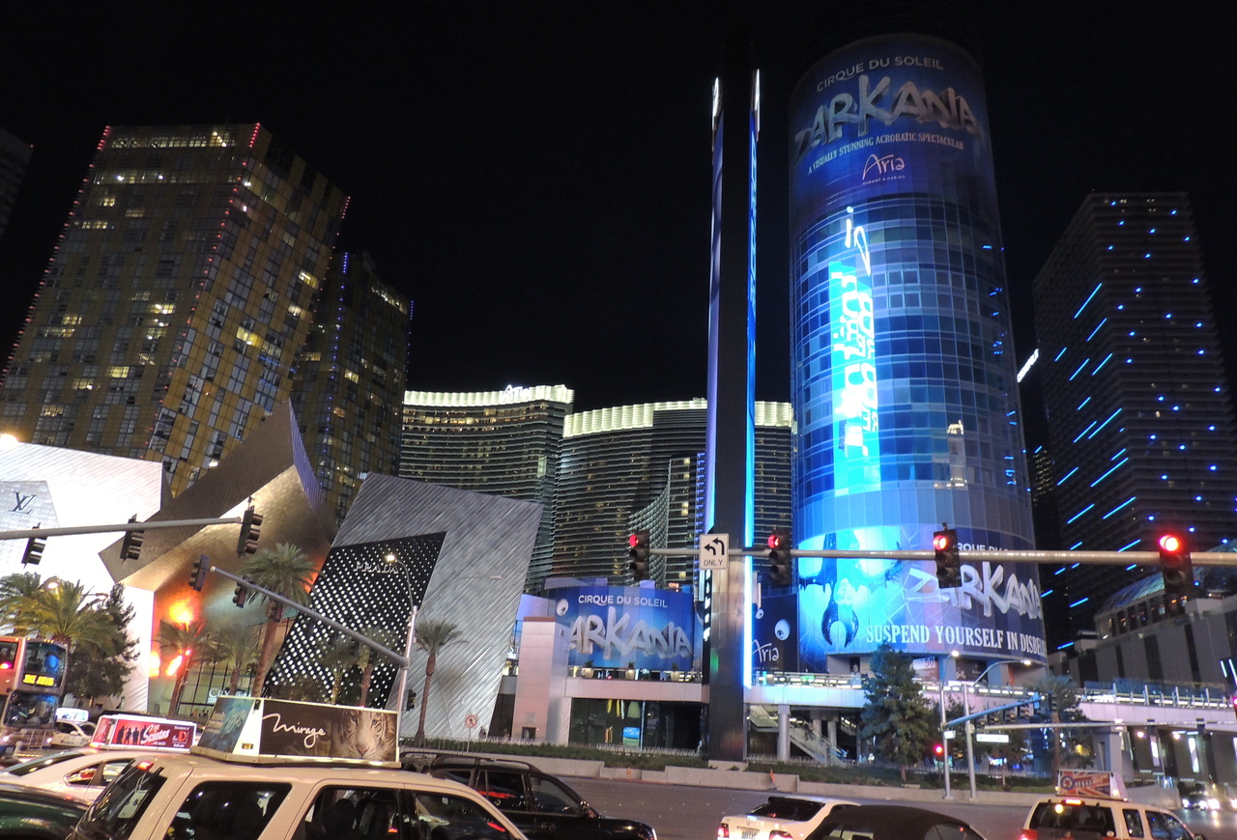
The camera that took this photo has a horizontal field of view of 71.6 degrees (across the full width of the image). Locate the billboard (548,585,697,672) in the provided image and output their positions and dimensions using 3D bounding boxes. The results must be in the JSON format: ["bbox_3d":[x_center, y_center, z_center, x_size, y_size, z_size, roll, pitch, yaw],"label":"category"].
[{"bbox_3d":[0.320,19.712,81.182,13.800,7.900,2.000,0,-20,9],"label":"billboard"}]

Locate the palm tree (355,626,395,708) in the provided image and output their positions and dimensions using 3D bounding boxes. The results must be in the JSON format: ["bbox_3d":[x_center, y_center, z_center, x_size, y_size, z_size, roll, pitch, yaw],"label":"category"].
[{"bbox_3d":[-18.307,19.184,62.841,3.300,8.100,3.300,4,-20,0],"label":"palm tree"}]

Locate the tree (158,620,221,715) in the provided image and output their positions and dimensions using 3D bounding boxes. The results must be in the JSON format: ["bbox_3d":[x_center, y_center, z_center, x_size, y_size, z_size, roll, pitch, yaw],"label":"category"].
[{"bbox_3d":[-33.051,19.046,64.674,4.400,7.830,4.400,4,-20,0],"label":"tree"}]

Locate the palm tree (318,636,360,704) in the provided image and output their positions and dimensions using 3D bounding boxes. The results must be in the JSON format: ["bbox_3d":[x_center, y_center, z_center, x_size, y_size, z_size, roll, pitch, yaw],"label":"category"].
[{"bbox_3d":[-23.458,21.762,70.297,3.500,7.750,3.500,4,-20,0],"label":"palm tree"}]

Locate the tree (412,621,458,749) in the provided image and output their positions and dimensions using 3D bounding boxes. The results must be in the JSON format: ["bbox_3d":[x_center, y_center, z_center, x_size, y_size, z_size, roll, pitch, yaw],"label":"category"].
[{"bbox_3d":[-13.428,18.582,61.046,3.500,8.590,3.500,4,-20,0],"label":"tree"}]

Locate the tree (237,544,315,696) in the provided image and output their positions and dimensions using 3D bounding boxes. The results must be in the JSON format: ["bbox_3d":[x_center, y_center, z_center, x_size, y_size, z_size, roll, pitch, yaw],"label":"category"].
[{"bbox_3d":[-21.227,13.014,51.180,4.500,11.320,4.500,4,-20,0],"label":"tree"}]

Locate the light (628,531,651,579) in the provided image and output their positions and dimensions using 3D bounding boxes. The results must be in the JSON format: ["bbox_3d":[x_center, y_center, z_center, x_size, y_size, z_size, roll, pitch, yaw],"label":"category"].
[{"bbox_3d":[0.437,2.995,18.921,0.360,1.100,0.420,-12,-25,37],"label":"light"}]

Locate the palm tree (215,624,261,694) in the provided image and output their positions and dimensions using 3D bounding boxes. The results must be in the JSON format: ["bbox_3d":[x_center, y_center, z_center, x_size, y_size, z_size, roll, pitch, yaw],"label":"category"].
[{"bbox_3d":[-31.051,20.402,68.485,3.700,8.140,3.700,4,-20,0],"label":"palm tree"}]

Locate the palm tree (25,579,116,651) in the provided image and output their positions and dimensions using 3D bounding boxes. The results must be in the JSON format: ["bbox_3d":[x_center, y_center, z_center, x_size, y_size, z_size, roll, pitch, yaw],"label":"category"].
[{"bbox_3d":[-30.203,12.395,45.873,4.900,7.760,4.900,4,-20,0],"label":"palm tree"}]

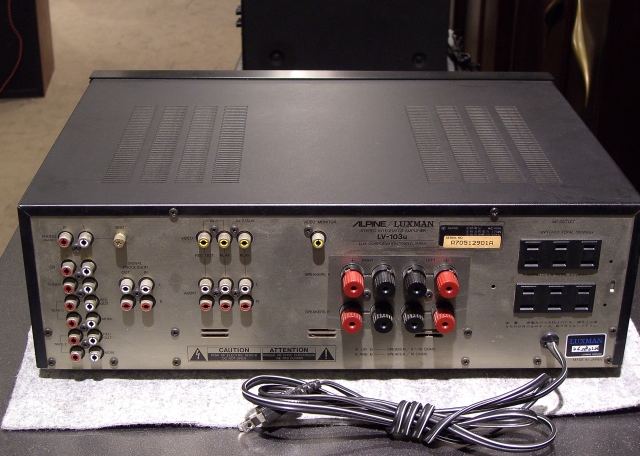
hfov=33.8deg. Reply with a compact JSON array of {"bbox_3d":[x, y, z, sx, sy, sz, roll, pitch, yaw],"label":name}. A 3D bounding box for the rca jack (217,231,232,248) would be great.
[{"bbox_3d":[-0.066,0.009,0.732,0.010,0.010,0.009,0,25,-1],"label":"rca jack"}]

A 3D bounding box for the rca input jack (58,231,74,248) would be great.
[{"bbox_3d":[-0.177,0.008,0.734,0.010,0.010,0.009,0,25,-2],"label":"rca input jack"}]

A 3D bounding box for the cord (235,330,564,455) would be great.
[{"bbox_3d":[0.059,0.117,0.746,0.232,0.044,0.082,0,25,-1],"label":"cord"}]

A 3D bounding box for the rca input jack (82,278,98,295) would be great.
[{"bbox_3d":[-0.162,0.041,0.742,0.009,0.009,0.009,0,25,-2],"label":"rca input jack"}]

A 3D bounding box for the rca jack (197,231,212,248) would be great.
[{"bbox_3d":[-0.081,0.009,0.732,0.010,0.010,0.009,0,25,-1],"label":"rca jack"}]

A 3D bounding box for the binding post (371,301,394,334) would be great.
[{"bbox_3d":[0.045,0.065,0.760,0.015,0.015,0.021,0,25,-2],"label":"binding post"}]

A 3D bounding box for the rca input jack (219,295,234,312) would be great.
[{"bbox_3d":[-0.067,0.054,0.758,0.010,0.010,0.009,0,25,-2],"label":"rca input jack"}]

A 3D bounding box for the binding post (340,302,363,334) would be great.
[{"bbox_3d":[0.023,0.065,0.753,0.016,0.016,0.018,0,25,-2],"label":"binding post"}]

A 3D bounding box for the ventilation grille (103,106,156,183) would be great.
[{"bbox_3d":[-0.150,-0.070,0.846,0.020,0.002,0.177,0,25,-2],"label":"ventilation grille"}]

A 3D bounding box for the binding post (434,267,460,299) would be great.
[{"bbox_3d":[0.090,0.038,0.742,0.016,0.016,0.022,0,25,-1],"label":"binding post"}]

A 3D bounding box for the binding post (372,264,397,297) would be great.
[{"bbox_3d":[0.046,0.039,0.741,0.016,0.016,0.022,0,25,-1],"label":"binding post"}]

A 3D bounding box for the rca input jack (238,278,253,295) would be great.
[{"bbox_3d":[-0.053,0.042,0.753,0.010,0.010,0.009,0,25,-2],"label":"rca input jack"}]

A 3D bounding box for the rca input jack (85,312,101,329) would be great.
[{"bbox_3d":[-0.164,0.067,0.761,0.010,0.010,0.009,0,25,-2],"label":"rca input jack"}]

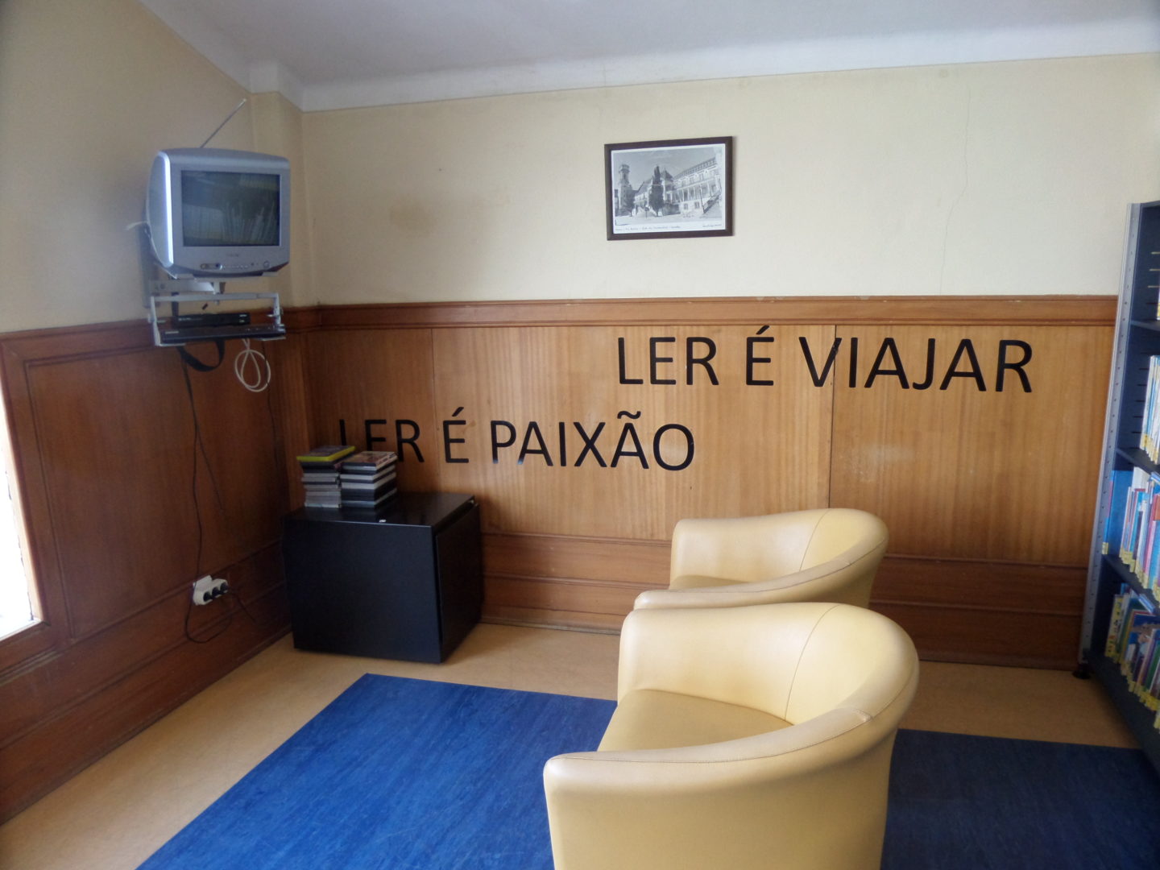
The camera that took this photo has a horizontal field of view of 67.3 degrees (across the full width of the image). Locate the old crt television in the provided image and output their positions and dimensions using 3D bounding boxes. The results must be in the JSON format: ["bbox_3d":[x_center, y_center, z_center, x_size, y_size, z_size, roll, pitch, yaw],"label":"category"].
[{"bbox_3d":[-1.094,-0.661,2.581,0.360,0.335,0.350,-9,20,-39],"label":"old crt television"}]

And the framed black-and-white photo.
[{"bbox_3d":[0.306,-0.854,3.035,0.445,0.331,0.025,2,10,14],"label":"framed black-and-white photo"}]

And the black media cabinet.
[{"bbox_3d":[-0.748,0.533,3.368,0.616,0.513,0.388,2,10,14],"label":"black media cabinet"}]

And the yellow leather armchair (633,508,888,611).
[{"bbox_3d":[0.513,0.596,2.373,0.600,0.694,0.700,2,10,14],"label":"yellow leather armchair"}]

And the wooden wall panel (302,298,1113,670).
[{"bbox_3d":[0.341,0.146,3.230,2.897,1.285,0.050,2,10,14],"label":"wooden wall panel"}]

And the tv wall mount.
[{"bbox_3d":[-1.106,-0.382,2.625,0.360,0.200,0.290,-9,13,-39],"label":"tv wall mount"}]

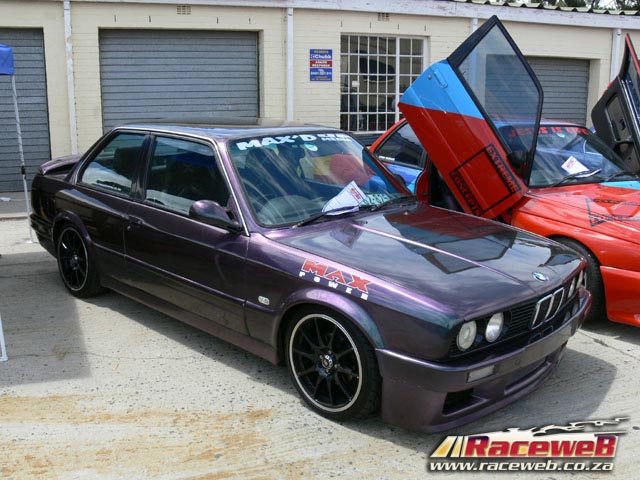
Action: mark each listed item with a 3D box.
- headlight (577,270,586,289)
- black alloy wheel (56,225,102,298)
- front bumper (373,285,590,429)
[{"bbox_3d":[1.388,0.209,3.482,0.080,0.150,0.150,13,18,43],"label":"headlight"},{"bbox_3d":[-1.736,0.134,4.785,0.590,0.590,0.210,13,18,43],"label":"black alloy wheel"},{"bbox_3d":[0.951,0.521,3.176,0.460,0.360,1.620,13,18,43],"label":"front bumper"}]

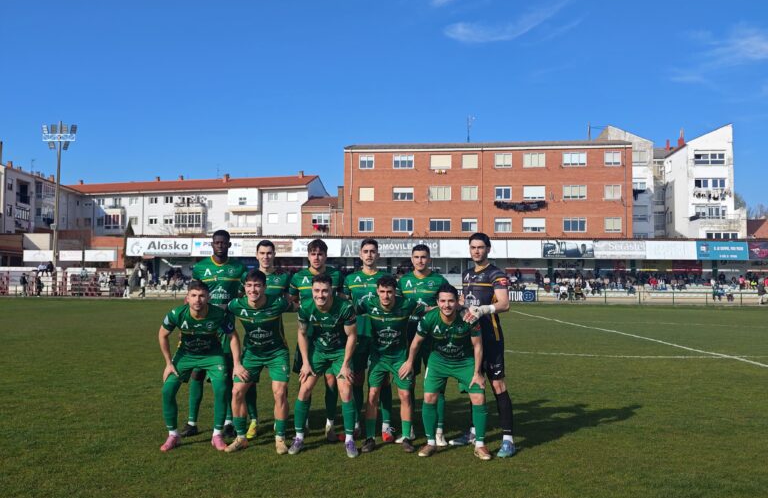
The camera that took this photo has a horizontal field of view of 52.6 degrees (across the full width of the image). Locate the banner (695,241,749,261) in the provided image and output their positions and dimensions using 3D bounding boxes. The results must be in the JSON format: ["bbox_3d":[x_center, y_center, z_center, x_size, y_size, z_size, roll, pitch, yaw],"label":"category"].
[{"bbox_3d":[26.893,0.182,61.600,3.950,1.460,0.100,0,-2,7],"label":"banner"}]

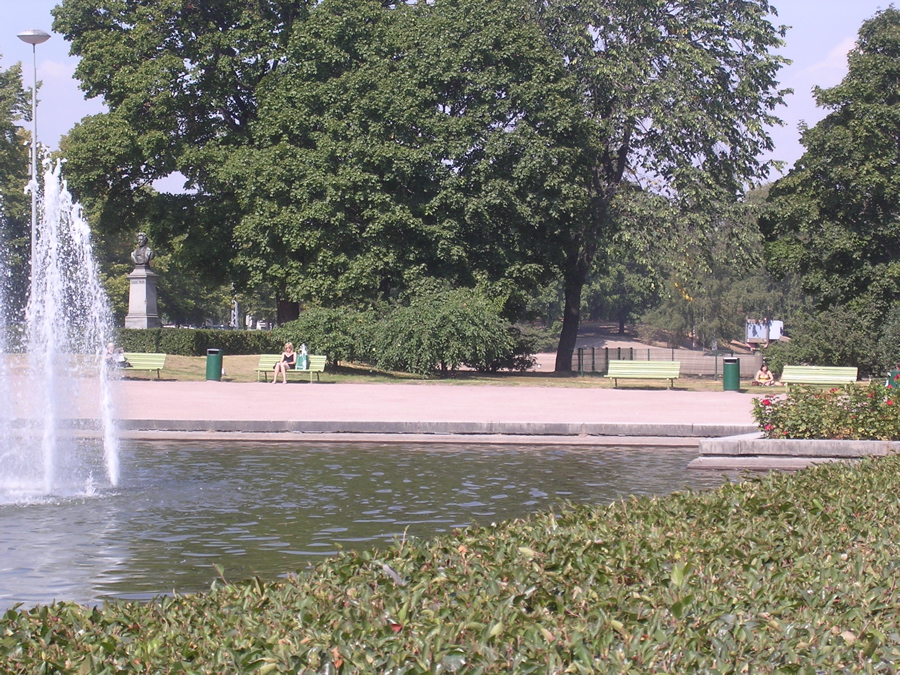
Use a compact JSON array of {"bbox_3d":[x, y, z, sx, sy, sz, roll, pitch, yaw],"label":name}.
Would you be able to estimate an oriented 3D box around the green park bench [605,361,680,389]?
[{"bbox_3d":[5.421,1.059,84.200,2.060,0.810,0.650,1,2,18],"label":"green park bench"}]

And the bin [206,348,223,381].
[{"bbox_3d":[-6.985,0.817,88.800,0.440,0.920,0.440,1,2,17],"label":"bin"}]

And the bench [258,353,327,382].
[{"bbox_3d":[-4.733,0.950,89.000,2.150,0.860,0.680,1,0,20],"label":"bench"}]

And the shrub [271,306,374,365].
[{"bbox_3d":[-4.172,0.000,101.000,3.400,2.100,2.800,0,0,5],"label":"shrub"}]

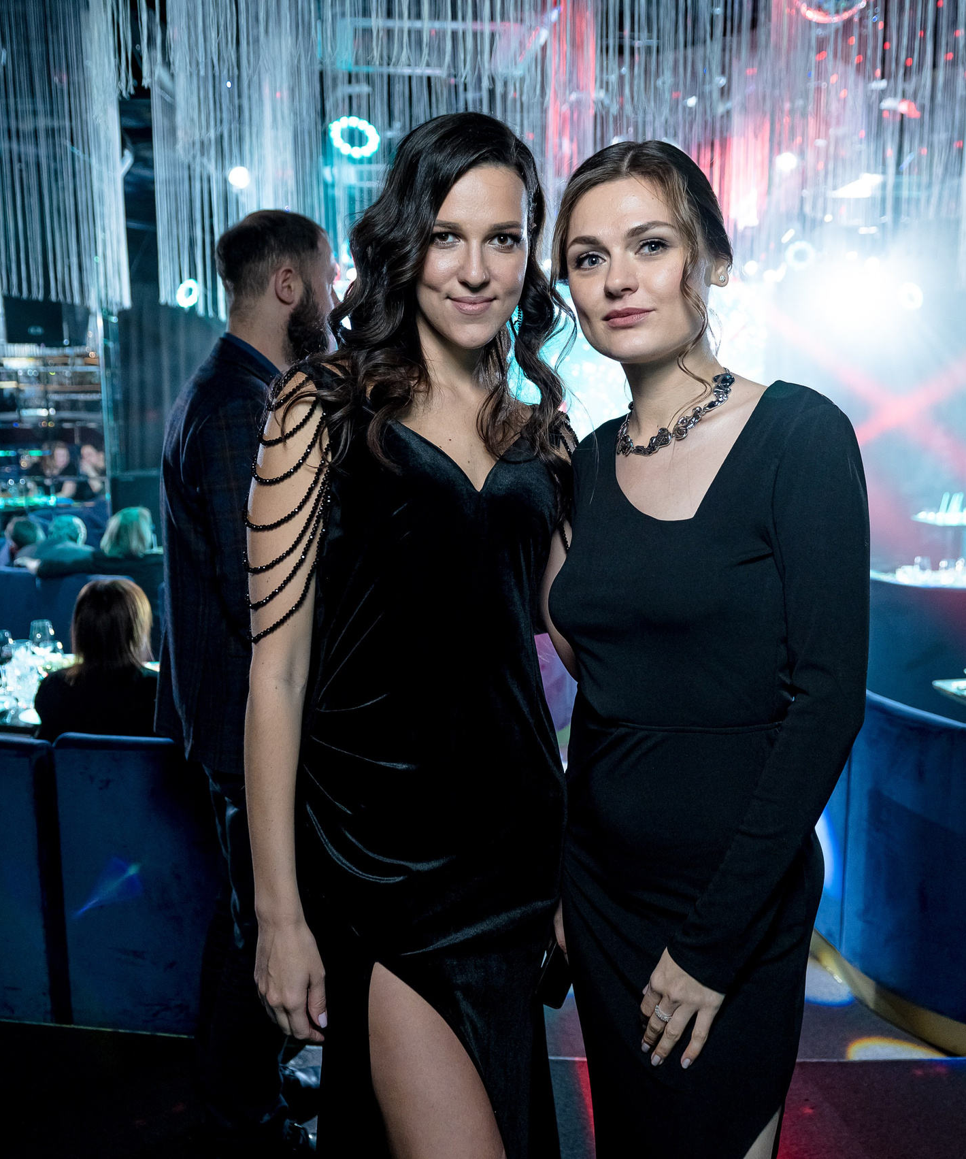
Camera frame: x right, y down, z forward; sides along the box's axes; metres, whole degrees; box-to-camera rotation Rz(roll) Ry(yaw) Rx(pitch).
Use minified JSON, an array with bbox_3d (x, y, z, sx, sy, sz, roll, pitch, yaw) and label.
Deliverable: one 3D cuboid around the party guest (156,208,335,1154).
[{"bbox_3d":[-0.398,0.216,2.241,0.420,1.800,0.520,-4,10,-23],"label":"party guest"}]

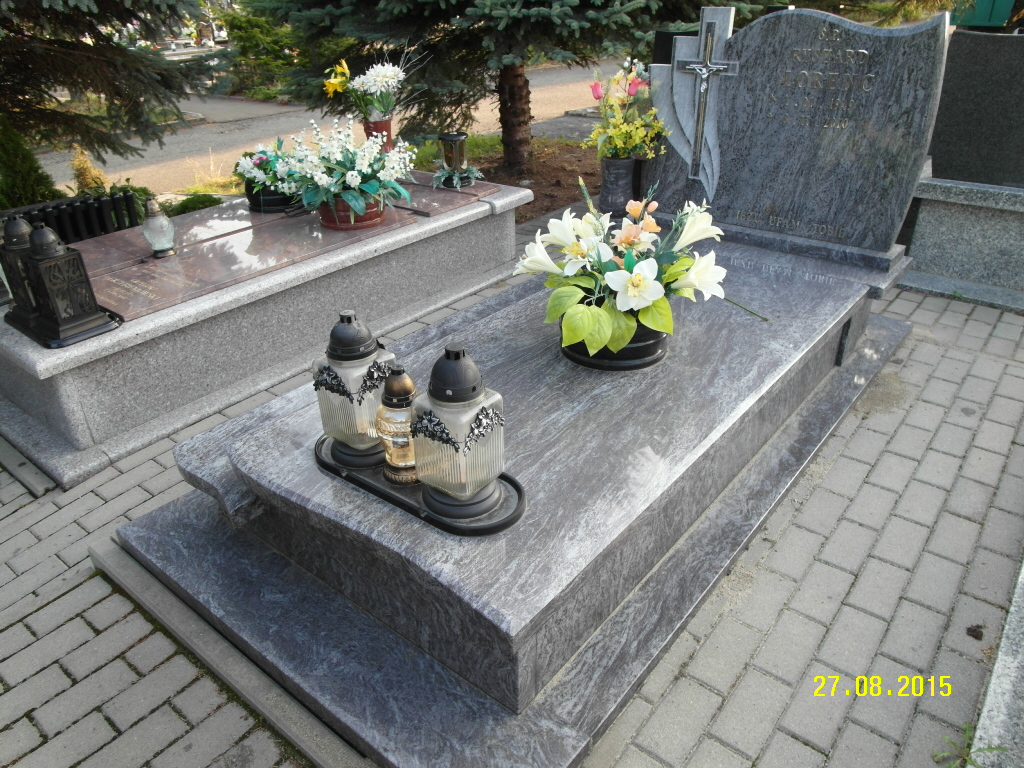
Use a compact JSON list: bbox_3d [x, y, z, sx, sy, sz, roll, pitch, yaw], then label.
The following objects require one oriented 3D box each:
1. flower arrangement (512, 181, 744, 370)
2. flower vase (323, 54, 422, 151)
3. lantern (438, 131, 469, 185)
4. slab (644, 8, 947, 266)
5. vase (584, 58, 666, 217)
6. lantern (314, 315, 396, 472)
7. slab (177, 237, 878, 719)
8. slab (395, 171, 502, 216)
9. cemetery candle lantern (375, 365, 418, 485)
[{"bbox_3d":[0.326,-0.345,2.145,0.640,0.480,0.520,3,29,9],"label":"flower arrangement"},{"bbox_3d":[-0.774,-1.460,3.865,0.500,0.600,0.400,-2,29,0],"label":"flower vase"},{"bbox_3d":[-0.290,-1.155,3.648,0.155,0.262,0.155,-2,29,1],"label":"lantern"},{"bbox_3d":[1.071,-1.041,2.934,1.140,0.910,0.190,19,35,33],"label":"slab"},{"bbox_3d":[0.536,-1.124,3.265,0.370,0.678,0.330,-2,29,0],"label":"vase"},{"bbox_3d":[-0.383,0.006,1.712,0.170,0.378,0.170,20,35,35],"label":"lantern"},{"bbox_3d":[0.227,-0.003,2.303,1.110,0.225,2.050,19,35,34],"label":"slab"},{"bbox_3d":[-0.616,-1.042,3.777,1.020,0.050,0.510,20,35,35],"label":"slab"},{"bbox_3d":[-0.265,0.089,1.643,0.100,0.291,0.100,-2,29,1],"label":"cemetery candle lantern"}]

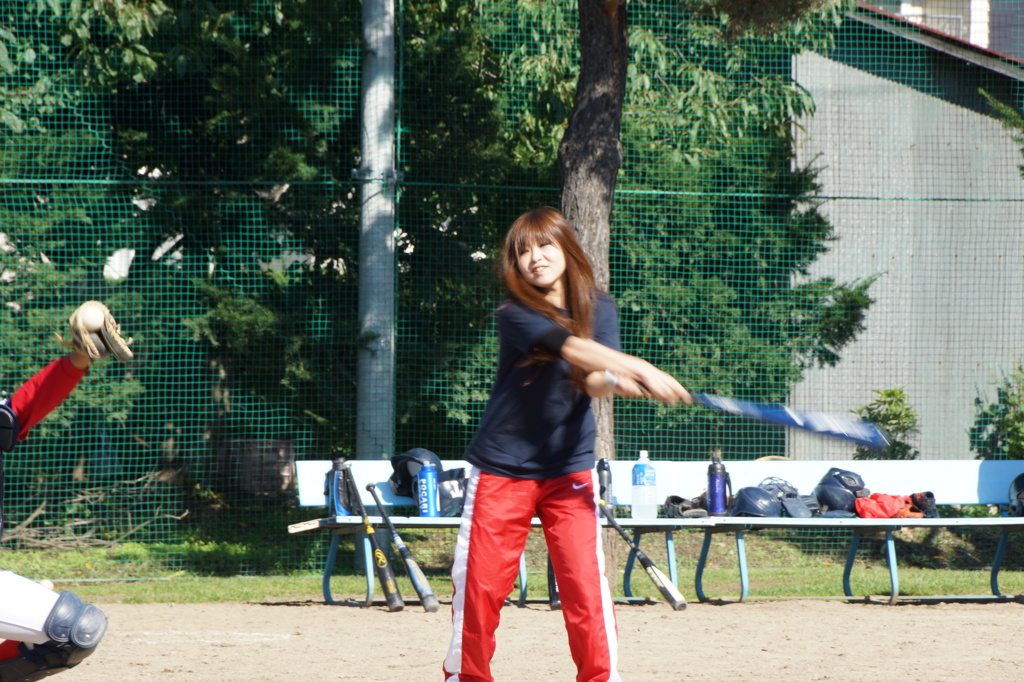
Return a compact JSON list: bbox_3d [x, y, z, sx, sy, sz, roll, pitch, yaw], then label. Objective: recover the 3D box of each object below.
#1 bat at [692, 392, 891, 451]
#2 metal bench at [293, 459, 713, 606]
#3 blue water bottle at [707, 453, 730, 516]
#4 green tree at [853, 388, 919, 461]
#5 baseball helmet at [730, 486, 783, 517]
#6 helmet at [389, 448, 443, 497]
[{"bbox_3d":[0.689,0.190,24.500,0.820,0.067,0.067,13,0,-11],"label":"bat"},{"bbox_3d":[-0.029,0.858,38.100,1.840,0.645,0.490,0,0,-24],"label":"metal bench"},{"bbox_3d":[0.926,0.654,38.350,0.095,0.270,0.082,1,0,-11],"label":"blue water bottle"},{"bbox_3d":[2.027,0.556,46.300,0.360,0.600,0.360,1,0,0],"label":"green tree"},{"bbox_3d":[1.103,0.727,38.400,0.240,0.145,0.195,1,0,-21],"label":"baseball helmet"},{"bbox_3d":[-0.432,0.602,38.150,0.260,0.215,0.210,6,-2,-41],"label":"helmet"}]

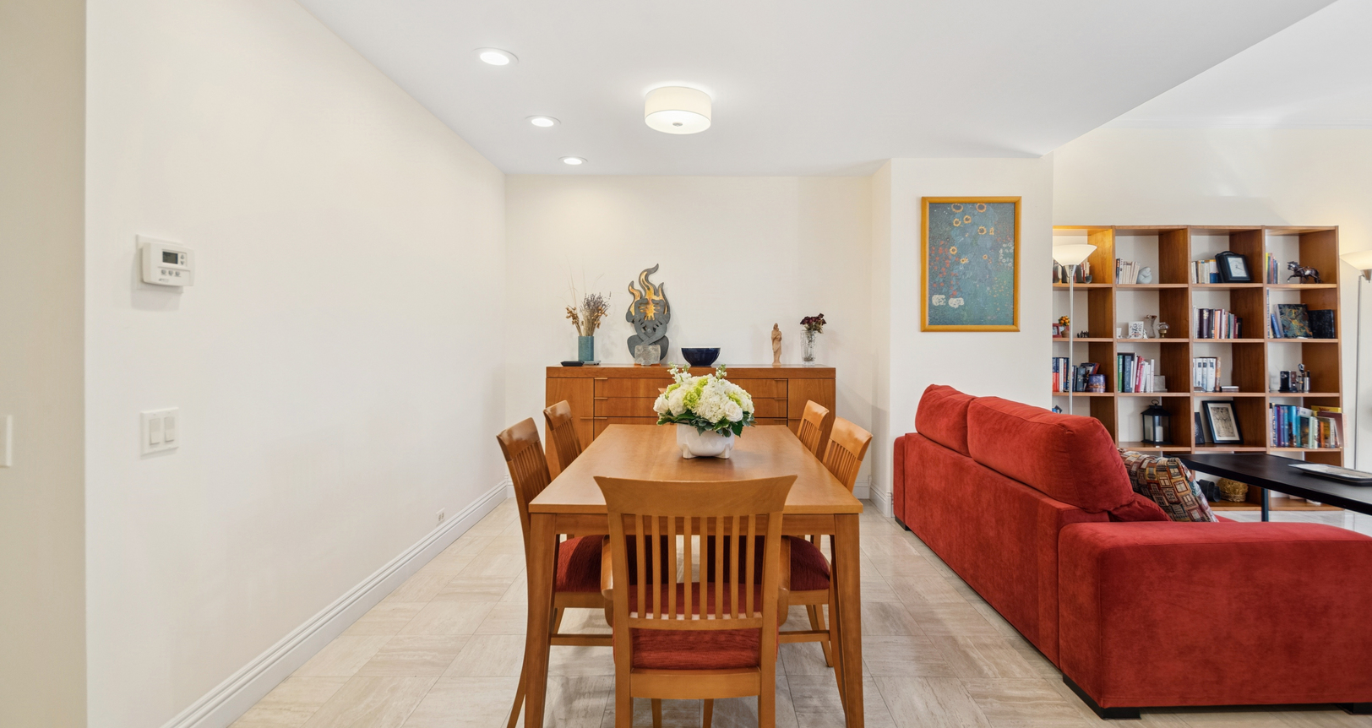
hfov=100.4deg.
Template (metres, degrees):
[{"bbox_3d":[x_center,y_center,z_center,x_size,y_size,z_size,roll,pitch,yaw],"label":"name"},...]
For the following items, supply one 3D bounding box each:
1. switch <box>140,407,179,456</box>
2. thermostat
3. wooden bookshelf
[{"bbox_3d":[-1.444,0.183,1.575,0.012,0.114,0.113,0,1,1],"label":"switch"},{"bbox_3d":[-1.422,-0.274,1.562,0.042,0.110,0.135,0,1,1],"label":"thermostat"},{"bbox_3d":[3.545,0.024,4.140,2.110,1.990,0.270,0,1,1],"label":"wooden bookshelf"}]

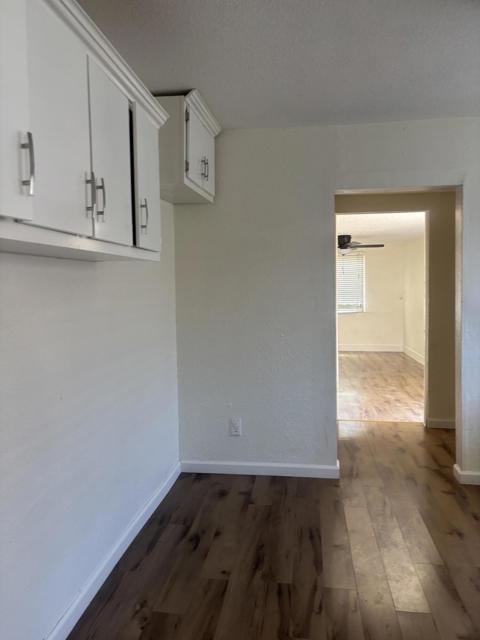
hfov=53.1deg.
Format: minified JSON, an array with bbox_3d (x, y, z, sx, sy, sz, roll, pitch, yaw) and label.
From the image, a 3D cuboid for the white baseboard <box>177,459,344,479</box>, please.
[{"bbox_3d":[0.130,1.062,3.414,1.137,0.089,0.016,0,4,8],"label":"white baseboard"}]

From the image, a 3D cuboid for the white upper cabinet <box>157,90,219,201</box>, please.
[{"bbox_3d":[-0.345,-1.014,2.966,0.354,0.487,0.736,0,4,8],"label":"white upper cabinet"}]

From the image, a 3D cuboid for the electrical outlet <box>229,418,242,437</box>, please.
[{"bbox_3d":[-0.024,0.762,3.416,0.075,0.119,0.010,0,4,8],"label":"electrical outlet"}]

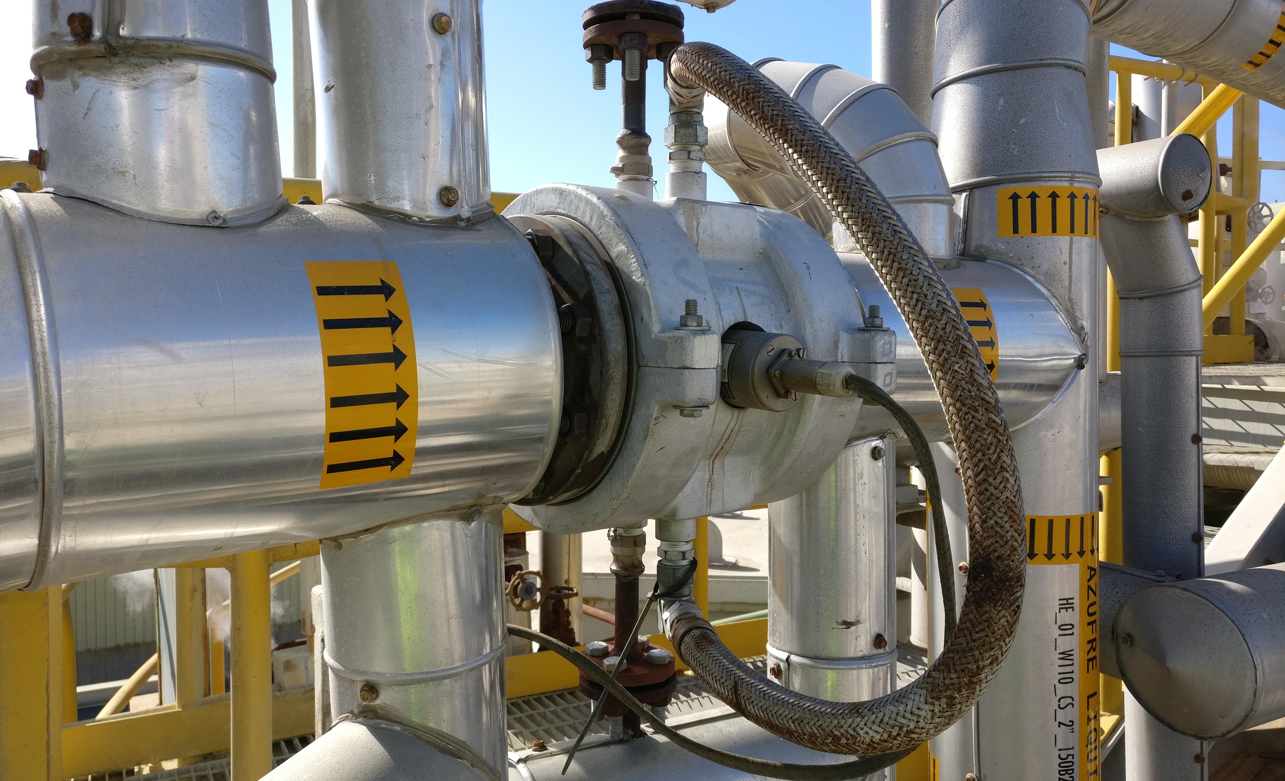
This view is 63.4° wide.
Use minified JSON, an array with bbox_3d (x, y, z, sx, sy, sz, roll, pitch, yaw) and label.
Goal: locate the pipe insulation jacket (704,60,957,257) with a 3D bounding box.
[{"bbox_3d":[0.218,-0.277,1.203,0.135,0.260,0.300,-3,3,-41],"label":"pipe insulation jacket"}]

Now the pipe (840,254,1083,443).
[{"bbox_3d":[0.297,-0.049,1.155,0.400,0.205,0.205,-2,3,-40],"label":"pipe"}]

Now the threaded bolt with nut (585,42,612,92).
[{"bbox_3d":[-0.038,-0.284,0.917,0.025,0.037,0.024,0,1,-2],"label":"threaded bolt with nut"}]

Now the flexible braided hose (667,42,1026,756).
[{"bbox_3d":[0.133,-0.016,0.790,0.055,0.570,0.365,-2,3,-33],"label":"flexible braided hose"}]

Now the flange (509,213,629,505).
[{"bbox_3d":[-0.097,-0.023,0.821,0.030,0.229,0.229,-3,3,-41],"label":"flange"}]

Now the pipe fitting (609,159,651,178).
[{"bbox_3d":[-0.009,-0.190,0.888,0.036,0.015,0.033,-1,2,0],"label":"pipe fitting"}]

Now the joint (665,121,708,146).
[{"bbox_3d":[0.039,-0.228,0.920,0.038,0.020,0.034,0,2,3],"label":"joint"}]

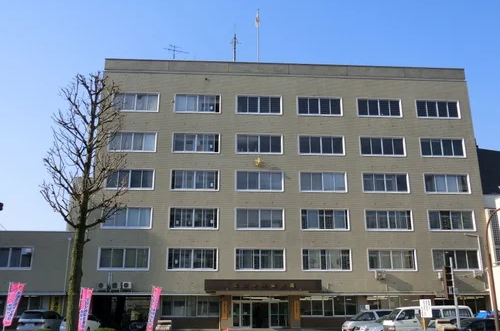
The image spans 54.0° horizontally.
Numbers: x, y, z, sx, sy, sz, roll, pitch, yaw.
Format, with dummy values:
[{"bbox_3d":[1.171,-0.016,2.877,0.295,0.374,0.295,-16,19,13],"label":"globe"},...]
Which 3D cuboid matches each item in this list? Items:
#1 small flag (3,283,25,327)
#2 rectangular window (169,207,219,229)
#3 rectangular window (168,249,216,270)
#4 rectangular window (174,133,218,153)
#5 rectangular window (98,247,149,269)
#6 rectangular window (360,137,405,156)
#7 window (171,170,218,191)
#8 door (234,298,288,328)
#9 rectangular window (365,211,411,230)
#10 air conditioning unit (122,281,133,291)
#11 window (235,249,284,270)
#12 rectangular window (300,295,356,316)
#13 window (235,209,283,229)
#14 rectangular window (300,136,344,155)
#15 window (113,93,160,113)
[{"bbox_3d":[-10.184,5.978,21.196,0.600,1.760,0.120,1,-17,-3],"label":"small flag"},{"bbox_3d":[-5.242,5.017,46.357,4.680,2.070,0.150,1,-17,-3],"label":"rectangular window"},{"bbox_3d":[-5.236,8.643,45.260,4.680,2.090,0.150,1,-17,-3],"label":"rectangular window"},{"bbox_3d":[-5.253,-2.208,48.542,4.680,2.080,0.150,1,-17,-3],"label":"rectangular window"},{"bbox_3d":[-11.285,8.418,44.159,4.540,1.970,0.200,1,-17,-3],"label":"rectangular window"},{"bbox_3d":[13.247,-1.850,48.861,4.540,1.970,0.200,1,-17,-3],"label":"rectangular window"},{"bbox_3d":[-4.948,1.331,44.346,4.431,1.907,0.200,1,-17,-3],"label":"window"},{"bbox_3d":[0.948,12.993,43.299,5.068,2.618,0.200,1,-17,-4],"label":"door"},{"bbox_3d":[12.871,5.087,45.548,4.464,1.972,0.200,1,-17,-4],"label":"rectangular window"},{"bbox_3d":[-10.455,10.321,42.033,0.810,0.660,0.310,1,-17,-4],"label":"air conditioning unit"},{"bbox_3d":[0.901,8.155,42.681,4.431,1.907,0.200,1,-17,-3],"label":"window"},{"bbox_3d":[6.716,11.940,41.922,4.792,1.793,0.200,1,-17,-3],"label":"rectangular window"},{"bbox_3d":[0.910,4.893,44.812,4.464,1.972,0.200,1,-17,-4],"label":"window"},{"bbox_3d":[6.875,-1.933,47.252,4.464,1.992,0.200,1,-17,-4],"label":"rectangular window"},{"bbox_3d":[-11.312,-6.255,48.579,4.540,1.970,0.200,1,-17,-3],"label":"window"}]

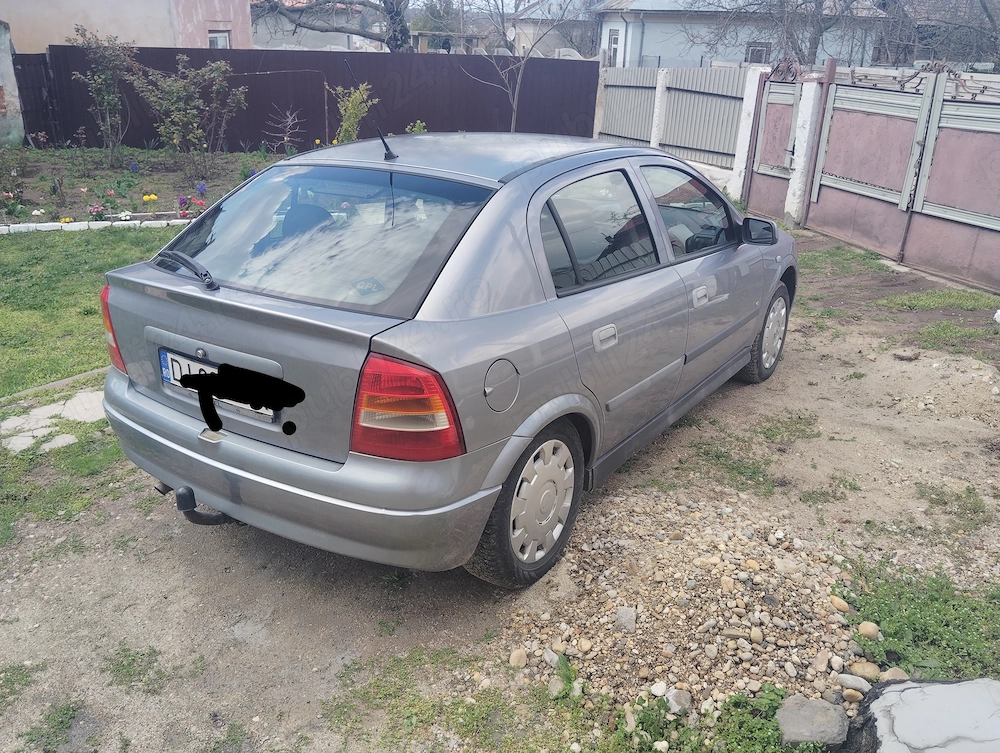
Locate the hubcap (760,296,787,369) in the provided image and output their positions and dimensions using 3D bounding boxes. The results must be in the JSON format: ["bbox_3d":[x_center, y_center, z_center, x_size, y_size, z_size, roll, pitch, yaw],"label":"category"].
[{"bbox_3d":[1.593,-0.253,4.707,0.050,0.413,0.413,14,22,31],"label":"hubcap"}]

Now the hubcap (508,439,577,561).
[{"bbox_3d":[0.141,0.408,2.646,0.050,0.413,0.413,14,22,31],"label":"hubcap"}]

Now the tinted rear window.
[{"bbox_3d":[-0.601,-0.490,2.615,1.176,0.095,0.708,14,51,31],"label":"tinted rear window"}]

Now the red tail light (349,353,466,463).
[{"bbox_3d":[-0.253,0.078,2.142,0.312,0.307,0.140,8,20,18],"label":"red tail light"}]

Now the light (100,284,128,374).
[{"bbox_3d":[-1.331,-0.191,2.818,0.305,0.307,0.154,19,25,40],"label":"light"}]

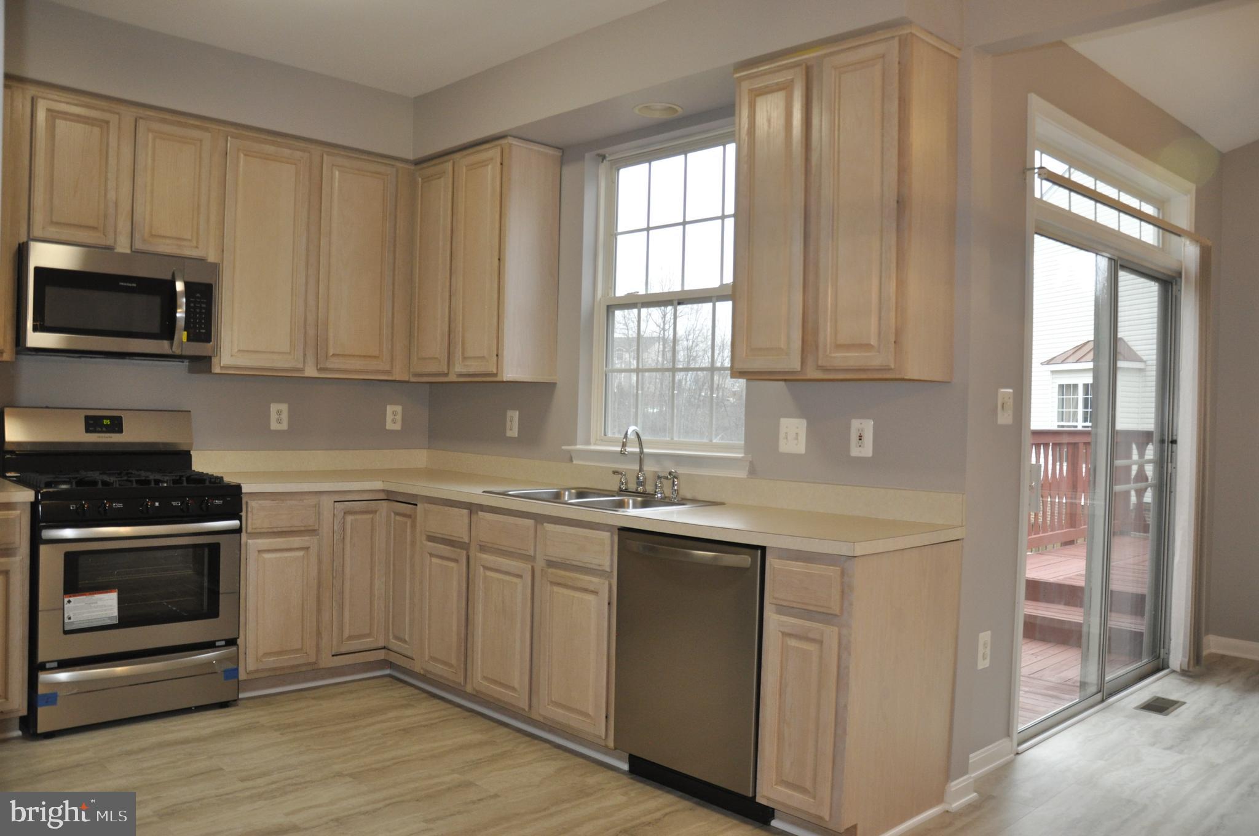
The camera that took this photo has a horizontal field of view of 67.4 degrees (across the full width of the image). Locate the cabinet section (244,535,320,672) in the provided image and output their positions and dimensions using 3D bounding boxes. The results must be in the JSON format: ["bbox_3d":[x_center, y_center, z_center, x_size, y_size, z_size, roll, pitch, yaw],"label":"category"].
[{"bbox_3d":[-1.435,0.765,3.896,0.020,0.537,0.312,2,1,44],"label":"cabinet section"}]

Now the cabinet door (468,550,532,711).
[{"bbox_3d":[-0.482,0.806,3.601,0.347,0.546,0.020,2,0,45],"label":"cabinet door"}]

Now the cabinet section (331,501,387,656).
[{"bbox_3d":[-1.177,0.694,4.112,0.022,0.669,0.260,2,1,45],"label":"cabinet section"}]

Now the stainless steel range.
[{"bbox_3d":[-2.005,0.570,3.712,0.680,1.203,0.751,2,1,45],"label":"stainless steel range"}]

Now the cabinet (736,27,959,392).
[{"bbox_3d":[0.697,-0.652,3.129,0.663,1.057,0.325,2,1,45],"label":"cabinet"}]

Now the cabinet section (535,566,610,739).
[{"bbox_3d":[-0.201,0.813,3.300,0.358,0.550,0.021,2,1,45],"label":"cabinet section"}]

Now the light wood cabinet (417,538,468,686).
[{"bbox_3d":[-0.577,0.802,4.102,0.355,0.556,0.557,2,1,44],"label":"light wood cabinet"}]

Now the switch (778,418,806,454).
[{"bbox_3d":[0.599,0.067,3.450,0.120,0.128,0.013,2,1,44],"label":"switch"}]

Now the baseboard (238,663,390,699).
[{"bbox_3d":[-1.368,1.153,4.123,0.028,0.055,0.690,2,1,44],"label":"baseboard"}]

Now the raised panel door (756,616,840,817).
[{"bbox_3d":[0.478,0.830,2.636,0.231,0.546,0.020,2,0,45],"label":"raised panel door"}]

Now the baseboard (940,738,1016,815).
[{"bbox_3d":[1.207,1.202,3.224,0.070,0.092,0.620,2,1,44],"label":"baseboard"}]

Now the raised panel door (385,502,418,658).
[{"bbox_3d":[-0.989,0.701,4.111,0.242,0.668,0.022,2,1,45],"label":"raised panel door"}]

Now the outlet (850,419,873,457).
[{"bbox_3d":[0.793,0.069,3.217,0.085,0.122,0.009,2,1,45],"label":"outlet"}]

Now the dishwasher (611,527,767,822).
[{"bbox_3d":[0.379,0.804,3.174,0.602,0.853,0.615,2,1,44],"label":"dishwasher"}]

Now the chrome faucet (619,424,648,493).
[{"bbox_3d":[0.024,0.167,3.843,0.050,0.275,0.175,2,1,44],"label":"chrome faucet"}]

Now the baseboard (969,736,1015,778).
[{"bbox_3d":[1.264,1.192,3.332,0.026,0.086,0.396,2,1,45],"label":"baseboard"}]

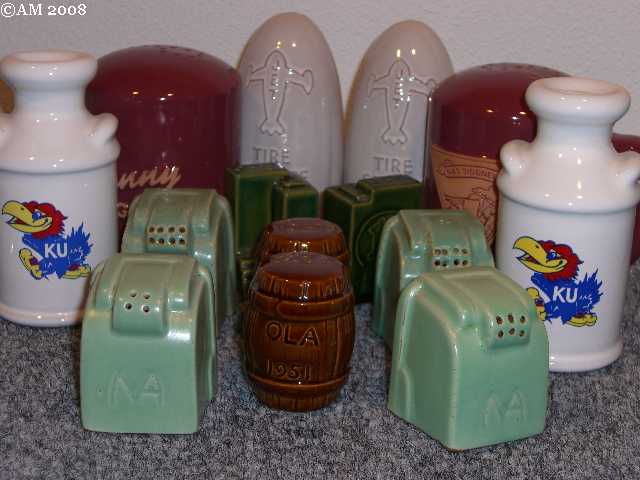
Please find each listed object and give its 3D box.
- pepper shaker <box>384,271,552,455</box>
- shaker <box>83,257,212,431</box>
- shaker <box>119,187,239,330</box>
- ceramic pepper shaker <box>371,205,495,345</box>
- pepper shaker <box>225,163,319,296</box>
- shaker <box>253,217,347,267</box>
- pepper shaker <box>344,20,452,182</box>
[{"bbox_3d":[0.059,0.042,0.479,0.043,0.061,0.046,-7,20,-27],"label":"pepper shaker"},{"bbox_3d":[-0.066,0.038,0.478,0.043,0.061,0.046,3,17,4],"label":"shaker"},{"bbox_3d":[-0.065,0.008,0.573,0.043,0.061,0.046,3,17,4],"label":"shaker"},{"bbox_3d":[0.051,0.018,0.556,0.043,0.061,0.046,0,18,-9],"label":"ceramic pepper shaker"},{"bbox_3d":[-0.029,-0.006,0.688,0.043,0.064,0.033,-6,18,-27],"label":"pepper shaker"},{"bbox_3d":[-0.008,0.023,0.539,0.045,0.058,0.045,5,18,8],"label":"shaker"},{"bbox_3d":[0.049,-0.065,0.711,0.066,0.126,0.066,6,18,12],"label":"pepper shaker"}]

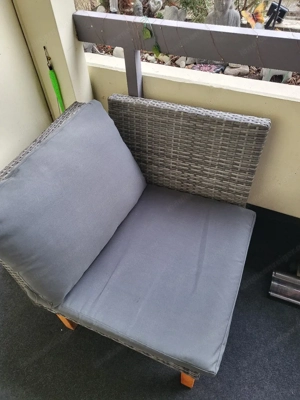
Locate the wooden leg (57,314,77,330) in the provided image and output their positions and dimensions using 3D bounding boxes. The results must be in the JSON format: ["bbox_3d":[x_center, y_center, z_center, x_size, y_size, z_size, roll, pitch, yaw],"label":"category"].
[{"bbox_3d":[-0.348,0.501,1.282,0.049,0.167,0.049,16,51,17],"label":"wooden leg"}]

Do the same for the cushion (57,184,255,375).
[{"bbox_3d":[0.033,0.223,1.207,0.647,0.086,0.672,16,51,17],"label":"cushion"}]

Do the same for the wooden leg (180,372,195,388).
[{"bbox_3d":[0.148,0.654,1.127,0.050,0.155,0.049,16,51,17],"label":"wooden leg"}]

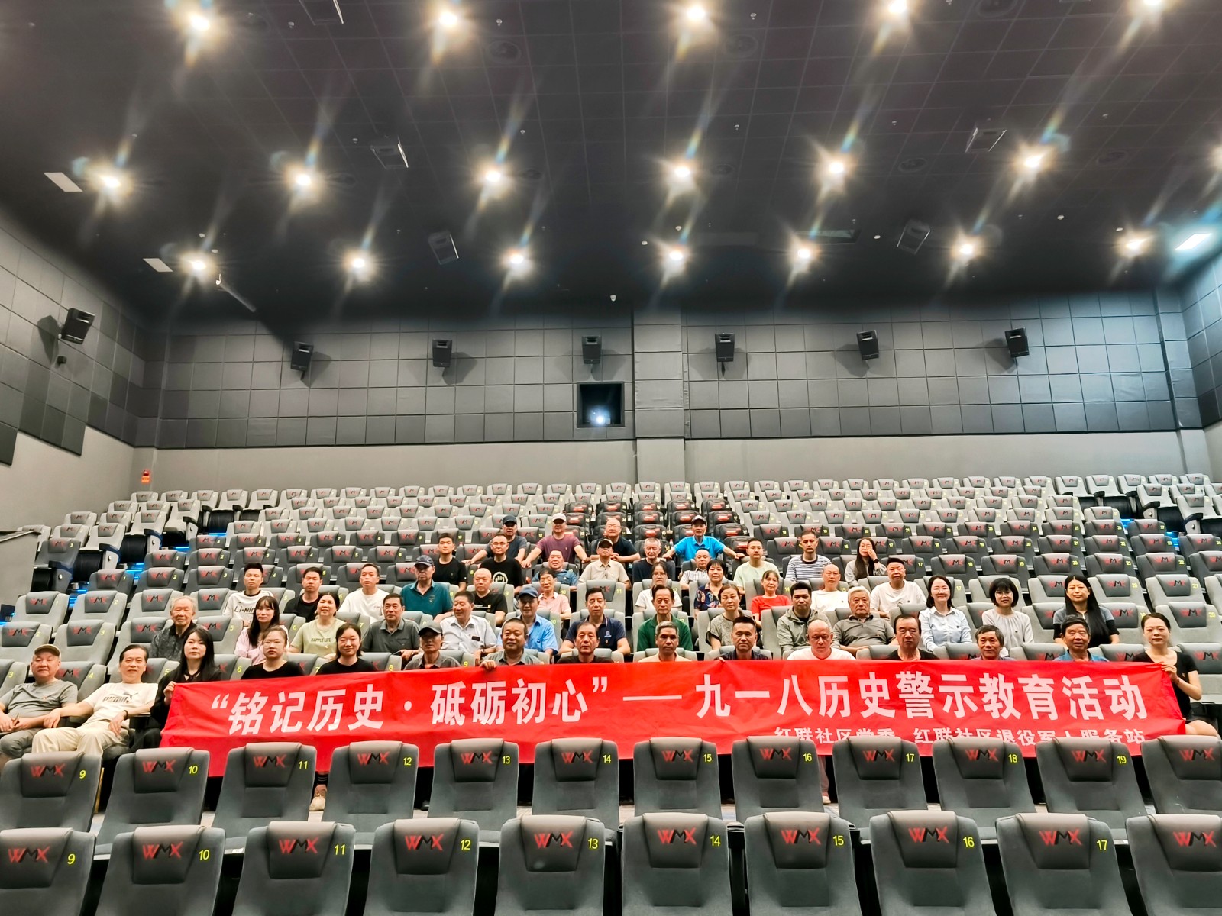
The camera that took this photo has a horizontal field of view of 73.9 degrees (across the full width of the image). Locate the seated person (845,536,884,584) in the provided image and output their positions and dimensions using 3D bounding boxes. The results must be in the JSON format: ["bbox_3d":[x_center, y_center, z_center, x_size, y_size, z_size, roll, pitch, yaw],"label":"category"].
[{"bbox_3d":[2.777,1.410,8.618,0.460,1.201,0.780,-3,-13,9],"label":"seated person"}]

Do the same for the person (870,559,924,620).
[{"bbox_3d":[2.865,1.558,7.800,0.550,1.230,0.780,-2,-12,5],"label":"person"}]

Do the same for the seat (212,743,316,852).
[{"bbox_3d":[-1.826,2.023,4.170,0.540,1.010,0.620,1,-13,-6],"label":"seat"}]

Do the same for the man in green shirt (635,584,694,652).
[{"bbox_3d":[0.479,1.670,6.799,0.500,1.230,0.780,-1,-12,0],"label":"man in green shirt"}]

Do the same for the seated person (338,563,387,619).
[{"bbox_3d":[-2.420,1.604,7.862,0.500,1.185,0.750,0,-13,-2],"label":"seated person"}]

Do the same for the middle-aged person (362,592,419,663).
[{"bbox_3d":[-1.858,1.681,6.651,0.520,1.168,0.780,1,-13,-8],"label":"middle-aged person"}]

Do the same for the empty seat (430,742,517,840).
[{"bbox_3d":[-0.748,2.035,4.296,0.540,0.950,0.680,0,-13,-3],"label":"empty seat"}]

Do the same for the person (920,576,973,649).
[{"bbox_3d":[2.804,1.558,6.527,0.480,1.254,0.780,-3,-13,12],"label":"person"}]

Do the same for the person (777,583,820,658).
[{"bbox_3d":[1.611,1.602,6.580,0.500,1.210,0.800,-1,-13,3],"label":"person"}]

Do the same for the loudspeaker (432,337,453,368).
[{"bbox_3d":[-3.390,-2.106,16.354,0.390,0.550,0.330,0,6,-4],"label":"loudspeaker"}]

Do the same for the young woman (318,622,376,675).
[{"bbox_3d":[-1.927,1.771,5.670,0.470,1.217,0.800,0,-13,-1],"label":"young woman"}]

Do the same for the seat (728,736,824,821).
[{"bbox_3d":[0.946,2.016,4.274,0.540,1.010,0.620,-1,-13,2],"label":"seat"}]

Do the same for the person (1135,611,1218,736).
[{"bbox_3d":[3.920,1.653,5.455,0.550,1.216,0.800,-2,-13,6],"label":"person"}]

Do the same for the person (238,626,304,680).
[{"bbox_3d":[-2.483,1.787,5.663,0.480,1.195,0.800,0,-13,-2],"label":"person"}]

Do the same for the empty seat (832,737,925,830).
[{"bbox_3d":[1.506,2.002,4.284,0.540,0.950,0.680,-2,-13,3],"label":"empty seat"}]

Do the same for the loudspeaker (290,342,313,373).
[{"bbox_3d":[-6.231,-2.032,16.383,0.390,0.550,0.330,3,5,-19],"label":"loudspeaker"}]

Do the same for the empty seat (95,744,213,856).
[{"bbox_3d":[-2.445,2.056,4.195,0.560,1.000,0.650,0,-13,-4],"label":"empty seat"}]

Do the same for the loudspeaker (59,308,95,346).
[{"bbox_3d":[-9.382,-2.309,14.199,0.270,0.550,0.390,16,-4,27],"label":"loudspeaker"}]

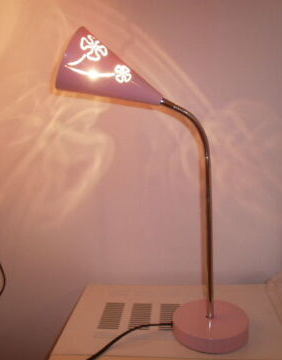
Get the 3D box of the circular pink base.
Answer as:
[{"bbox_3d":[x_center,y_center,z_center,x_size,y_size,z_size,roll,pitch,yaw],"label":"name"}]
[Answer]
[{"bbox_3d":[0.126,0.261,0.655,0.133,0.026,0.133,-2,11,8],"label":"circular pink base"}]

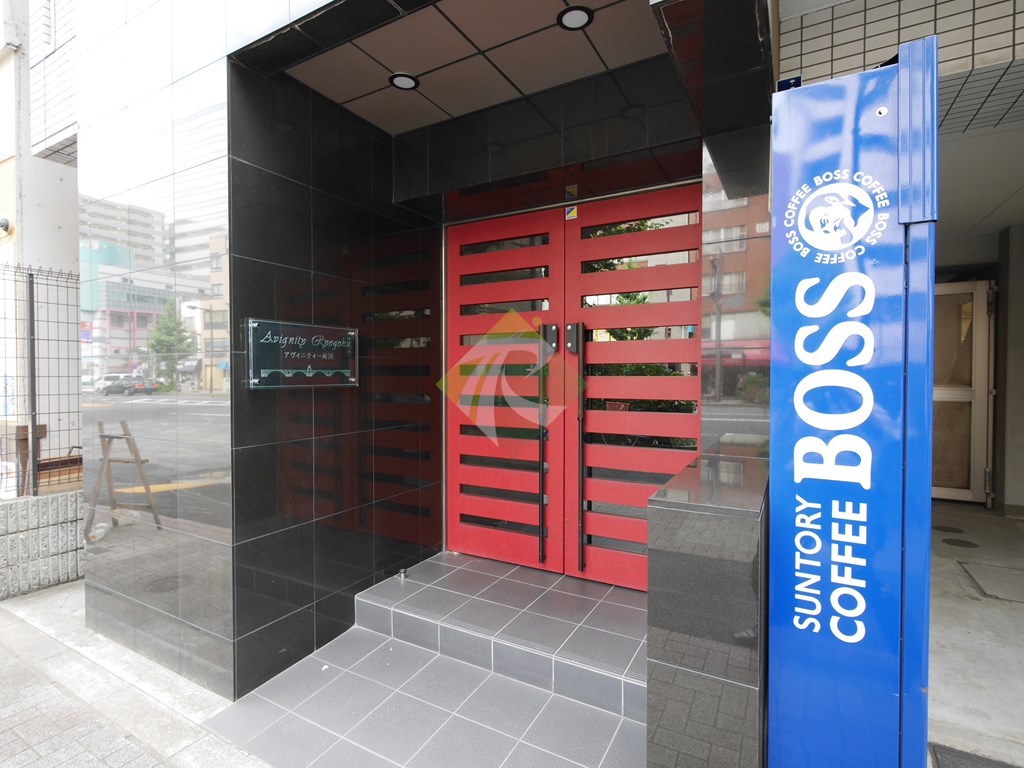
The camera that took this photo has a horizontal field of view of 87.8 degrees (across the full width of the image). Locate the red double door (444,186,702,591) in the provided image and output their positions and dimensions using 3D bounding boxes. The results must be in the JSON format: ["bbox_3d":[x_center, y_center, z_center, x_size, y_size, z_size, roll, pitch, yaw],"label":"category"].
[{"bbox_3d":[0.315,0.057,3.107,1.707,2.171,0.101,1,2,29],"label":"red double door"}]

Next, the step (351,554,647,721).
[{"bbox_3d":[0.105,1.233,2.804,1.690,0.169,0.820,2,3,28],"label":"step"}]

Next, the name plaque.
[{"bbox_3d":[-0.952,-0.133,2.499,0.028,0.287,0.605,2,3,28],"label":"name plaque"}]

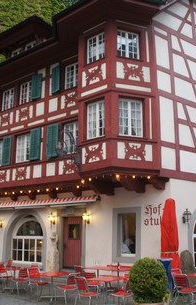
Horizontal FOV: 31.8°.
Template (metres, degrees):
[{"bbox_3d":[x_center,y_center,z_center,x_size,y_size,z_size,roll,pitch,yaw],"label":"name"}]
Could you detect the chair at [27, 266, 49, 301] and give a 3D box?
[{"bbox_3d":[-1.938,4.144,10.944,0.540,0.840,0.480,-10,-17,39],"label":"chair"}]

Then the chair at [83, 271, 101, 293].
[{"bbox_3d":[-0.211,3.998,10.394,0.480,0.840,0.540,11,-16,-38],"label":"chair"}]

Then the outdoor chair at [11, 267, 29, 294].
[{"bbox_3d":[-2.819,4.696,12.600,0.500,0.860,0.560,10,-17,-36],"label":"outdoor chair"}]

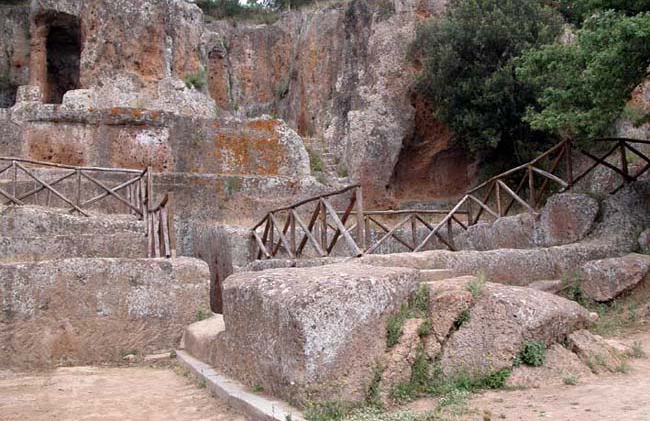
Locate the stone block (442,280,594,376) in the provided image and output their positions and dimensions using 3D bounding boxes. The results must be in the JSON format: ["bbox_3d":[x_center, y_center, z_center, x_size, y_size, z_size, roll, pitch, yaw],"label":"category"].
[{"bbox_3d":[2.310,1.383,7.702,1.650,0.920,1.150,1,-2,-23],"label":"stone block"}]

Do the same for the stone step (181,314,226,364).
[{"bbox_3d":[-1.430,1.678,8.341,0.650,0.460,1.050,2,-3,-36],"label":"stone step"}]

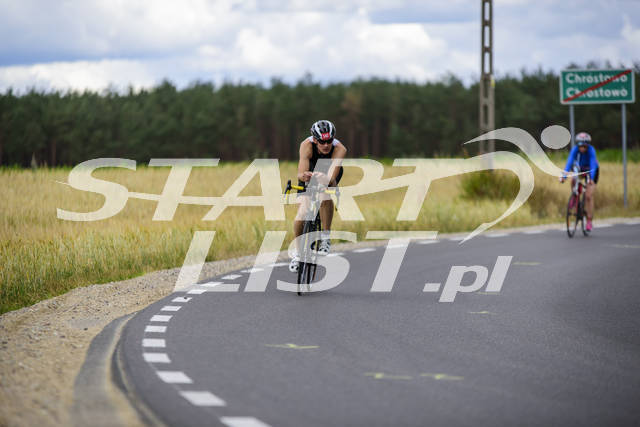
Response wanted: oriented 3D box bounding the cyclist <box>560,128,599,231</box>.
[{"bbox_3d":[3.671,-0.446,50.300,0.480,1.400,0.950,3,1,16],"label":"cyclist"}]

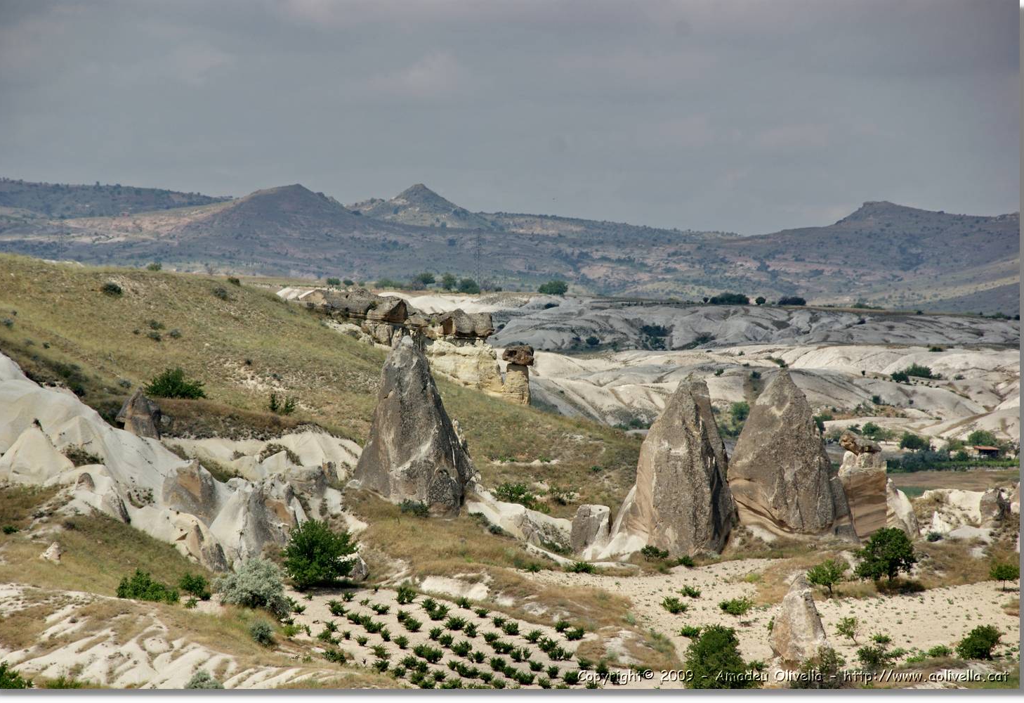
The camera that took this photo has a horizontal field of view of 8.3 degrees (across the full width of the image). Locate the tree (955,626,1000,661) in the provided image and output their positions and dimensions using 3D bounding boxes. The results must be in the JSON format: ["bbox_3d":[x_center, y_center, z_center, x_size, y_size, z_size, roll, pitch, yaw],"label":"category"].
[{"bbox_3d":[29.345,18.293,442.000,2.800,2.180,2.520,0,1,0],"label":"tree"}]

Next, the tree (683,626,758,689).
[{"bbox_3d":[12.725,18.779,430.000,4.540,4.080,4.080,0,1,0],"label":"tree"}]

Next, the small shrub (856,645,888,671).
[{"bbox_3d":[22.355,19.041,436.000,1.940,1.580,1.750,0,1,0],"label":"small shrub"}]

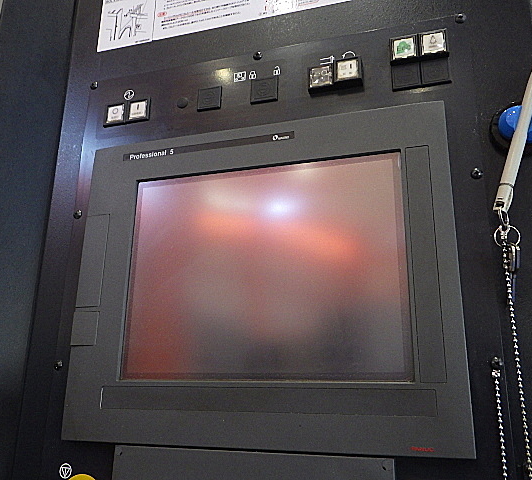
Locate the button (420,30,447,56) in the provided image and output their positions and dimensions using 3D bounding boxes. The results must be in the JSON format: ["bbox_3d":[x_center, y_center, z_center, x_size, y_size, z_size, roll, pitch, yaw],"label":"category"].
[{"bbox_3d":[0.151,-0.175,0.468,0.025,0.025,0.011,-4,-18,17],"label":"button"}]

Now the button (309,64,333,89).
[{"bbox_3d":[0.054,-0.152,0.493,0.025,0.025,0.011,-4,-18,17],"label":"button"}]

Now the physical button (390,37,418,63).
[{"bbox_3d":[0.127,-0.174,0.475,0.025,0.025,0.011,-4,-18,17],"label":"physical button"}]

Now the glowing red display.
[{"bbox_3d":[-0.007,0.026,0.465,0.257,0.195,0.011,-4,-18,17],"label":"glowing red display"}]

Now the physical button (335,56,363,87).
[{"bbox_3d":[0.078,-0.154,0.484,0.025,0.025,0.012,-4,-18,17],"label":"physical button"}]

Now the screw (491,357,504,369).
[{"bbox_3d":[0.171,0.091,0.384,0.009,0.009,0.004,-4,-18,17],"label":"screw"}]

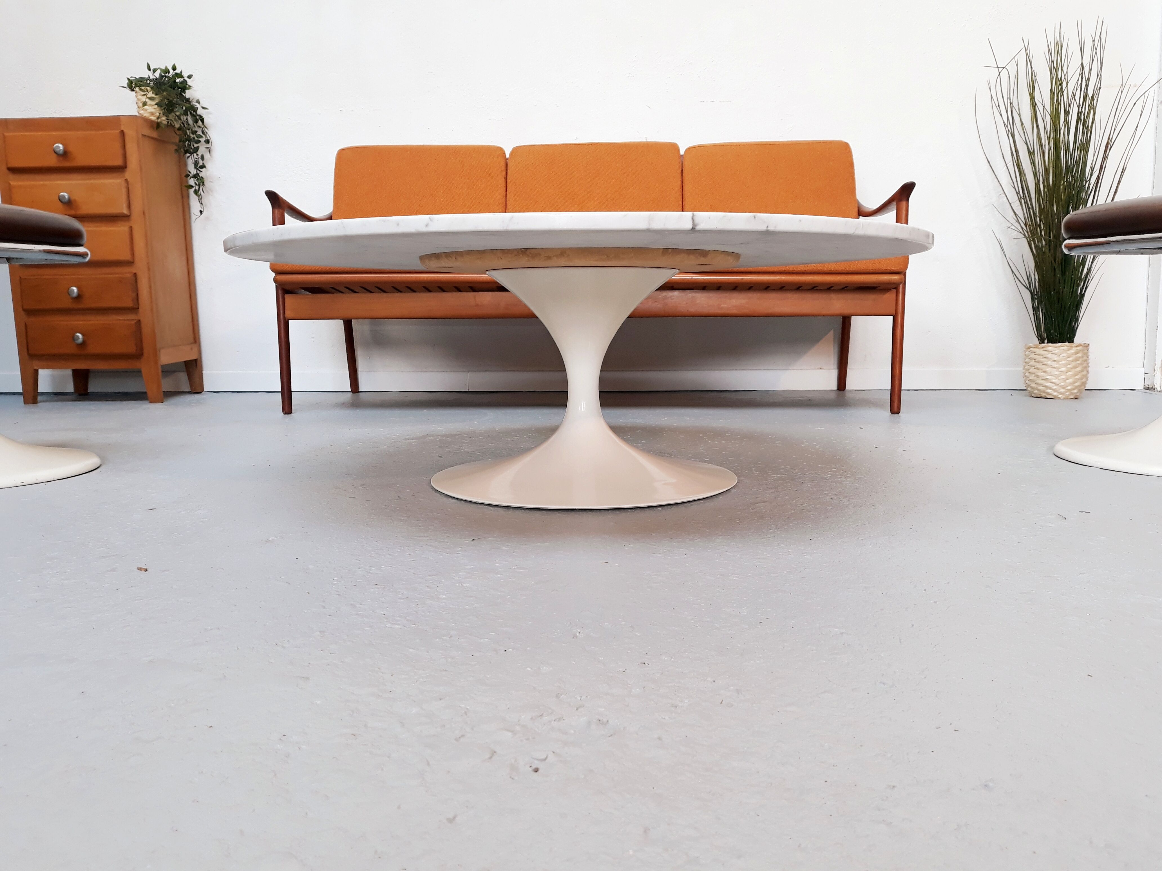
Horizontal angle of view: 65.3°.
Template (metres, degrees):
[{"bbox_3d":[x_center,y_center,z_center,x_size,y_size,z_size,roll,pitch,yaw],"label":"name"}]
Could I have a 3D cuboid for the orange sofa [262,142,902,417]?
[{"bbox_3d":[0.029,-0.502,2.768,1.726,0.802,0.737,0,8,3],"label":"orange sofa"}]

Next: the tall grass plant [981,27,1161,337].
[{"bbox_3d":[1.511,-0.767,2.797,0.557,0.974,0.507,0,8,3],"label":"tall grass plant"}]

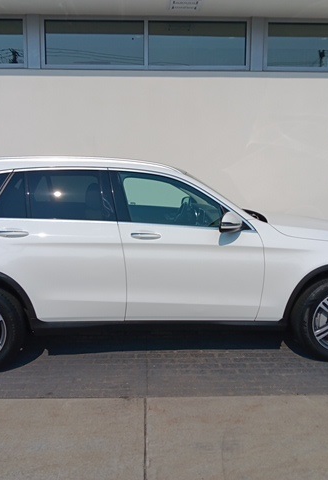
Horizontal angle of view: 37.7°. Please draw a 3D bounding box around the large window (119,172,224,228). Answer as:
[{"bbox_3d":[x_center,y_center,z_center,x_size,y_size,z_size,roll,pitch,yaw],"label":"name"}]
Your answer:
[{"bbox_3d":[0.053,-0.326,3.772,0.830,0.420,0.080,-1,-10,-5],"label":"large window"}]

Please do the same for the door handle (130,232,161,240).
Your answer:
[{"bbox_3d":[-0.134,-0.029,3.650,0.232,0.055,0.055,-1,7,-5],"label":"door handle"}]

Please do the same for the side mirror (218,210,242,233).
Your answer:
[{"bbox_3d":[0.503,-0.136,3.631,0.150,0.158,0.210,-1,7,-5],"label":"side mirror"}]

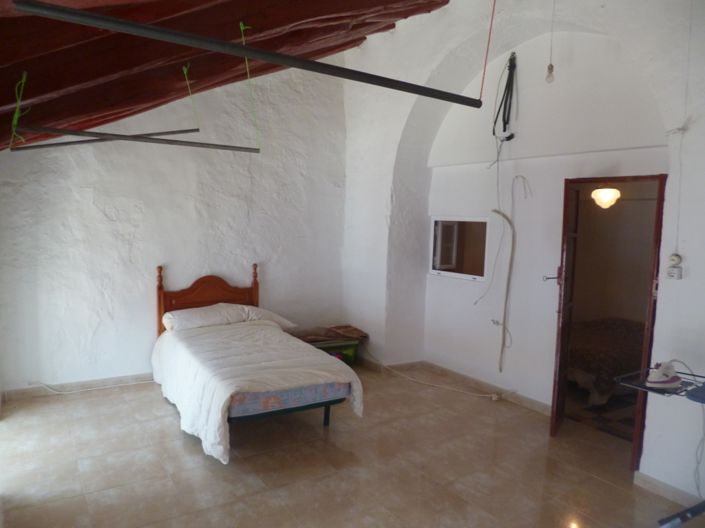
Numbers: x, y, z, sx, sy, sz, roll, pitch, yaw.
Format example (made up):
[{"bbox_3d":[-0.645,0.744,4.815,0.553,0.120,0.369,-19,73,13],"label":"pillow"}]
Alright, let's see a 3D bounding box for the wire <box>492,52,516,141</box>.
[{"bbox_3d":[1.420,-1.583,4.578,0.100,0.780,0.210,-1,6,-32],"label":"wire"}]

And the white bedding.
[{"bbox_3d":[-0.915,0.965,4.283,1.190,0.550,1.880,-1,6,-33],"label":"white bedding"}]

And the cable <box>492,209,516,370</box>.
[{"bbox_3d":[1.419,0.264,4.701,0.060,1.550,0.250,-1,6,-32],"label":"cable"}]

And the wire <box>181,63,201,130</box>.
[{"bbox_3d":[-1.251,-1.291,3.799,0.130,0.500,0.060,-1,6,-33],"label":"wire"}]

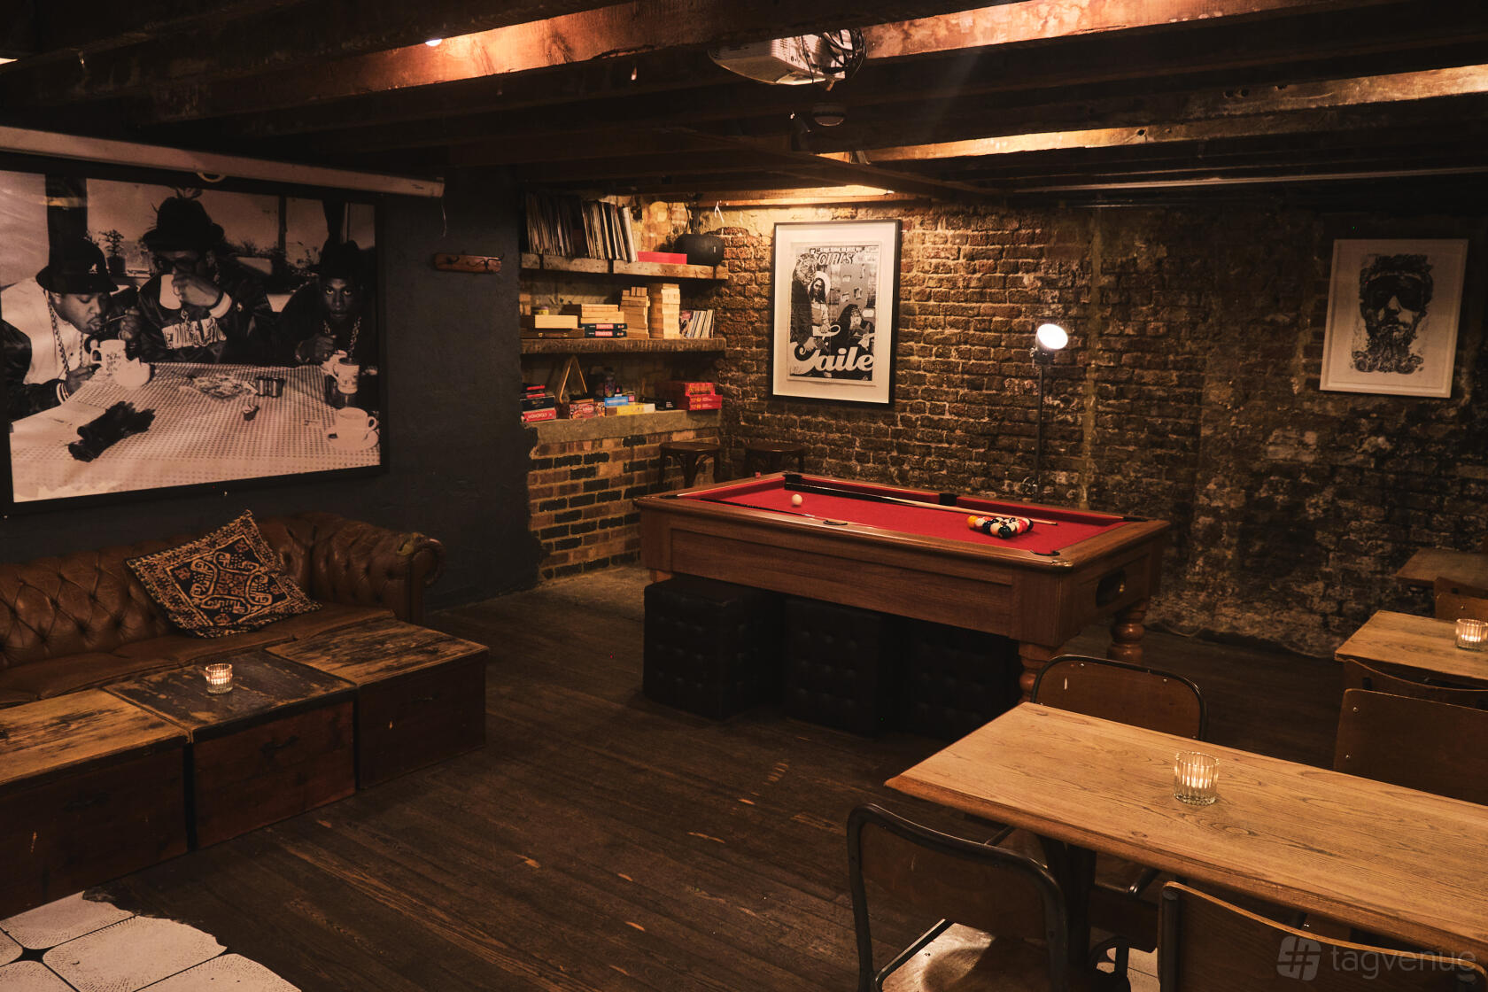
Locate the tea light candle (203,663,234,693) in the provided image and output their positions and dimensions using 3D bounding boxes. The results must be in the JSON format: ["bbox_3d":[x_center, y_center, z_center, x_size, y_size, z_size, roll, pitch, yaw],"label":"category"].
[{"bbox_3d":[-1.658,0.576,3.524,0.081,0.071,0.081,1,9,0],"label":"tea light candle"}]

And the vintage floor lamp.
[{"bbox_3d":[1.524,-0.105,5.757,0.300,1.555,0.300,0,9,-7],"label":"vintage floor lamp"}]

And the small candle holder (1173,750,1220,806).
[{"bbox_3d":[0.807,0.504,1.991,0.071,0.073,0.071,8,11,35],"label":"small candle holder"}]

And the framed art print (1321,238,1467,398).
[{"bbox_3d":[2.918,-0.802,5.024,0.525,0.690,0.030,7,11,34],"label":"framed art print"}]

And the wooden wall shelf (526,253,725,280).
[{"bbox_3d":[-0.761,-1.379,6.763,0.280,0.085,1.660,9,12,41],"label":"wooden wall shelf"}]

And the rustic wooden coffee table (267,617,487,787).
[{"bbox_3d":[-1.325,0.730,4.041,0.604,0.348,0.530,9,12,39],"label":"rustic wooden coffee table"}]

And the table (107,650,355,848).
[{"bbox_3d":[-1.656,0.792,3.621,0.608,0.348,0.537,9,12,39],"label":"table"}]

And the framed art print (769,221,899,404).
[{"bbox_3d":[0.545,-1.117,6.805,0.850,1.080,0.036,7,11,34],"label":"framed art print"}]

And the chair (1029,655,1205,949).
[{"bbox_3d":[0.760,0.805,2.457,0.390,0.790,0.450,8,11,35],"label":"chair"}]

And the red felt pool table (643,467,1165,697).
[{"bbox_3d":[0.611,0.462,4.577,1.863,0.808,1.094,8,11,36],"label":"red felt pool table"}]

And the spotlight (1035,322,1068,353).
[{"bbox_3d":[1.502,-0.752,5.488,0.155,0.155,0.100,0,-32,-9],"label":"spotlight"}]

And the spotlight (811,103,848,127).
[{"bbox_3d":[0.268,-1.198,3.500,0.110,0.060,0.110,1,9,0],"label":"spotlight"}]

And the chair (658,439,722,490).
[{"bbox_3d":[-0.335,0.070,6.885,0.400,0.776,0.400,9,12,40],"label":"chair"}]

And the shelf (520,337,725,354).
[{"bbox_3d":[-0.780,-0.923,6.829,0.300,0.072,1.688,9,12,40],"label":"shelf"}]

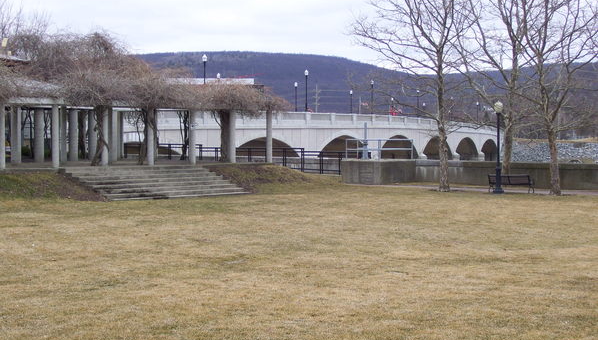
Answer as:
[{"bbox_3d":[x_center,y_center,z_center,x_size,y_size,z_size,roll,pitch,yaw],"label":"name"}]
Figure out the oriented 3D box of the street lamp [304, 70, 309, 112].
[{"bbox_3d":[0.773,-7.840,120.000,0.420,4.200,0.420,0,1,17],"label":"street lamp"}]

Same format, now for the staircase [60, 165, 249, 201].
[{"bbox_3d":[-5.480,0.479,48.070,2.636,1.168,8.112,1,1,35],"label":"staircase"}]

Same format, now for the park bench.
[{"bbox_3d":[9.079,0.599,51.800,1.830,0.800,0.620,1,1,34],"label":"park bench"}]

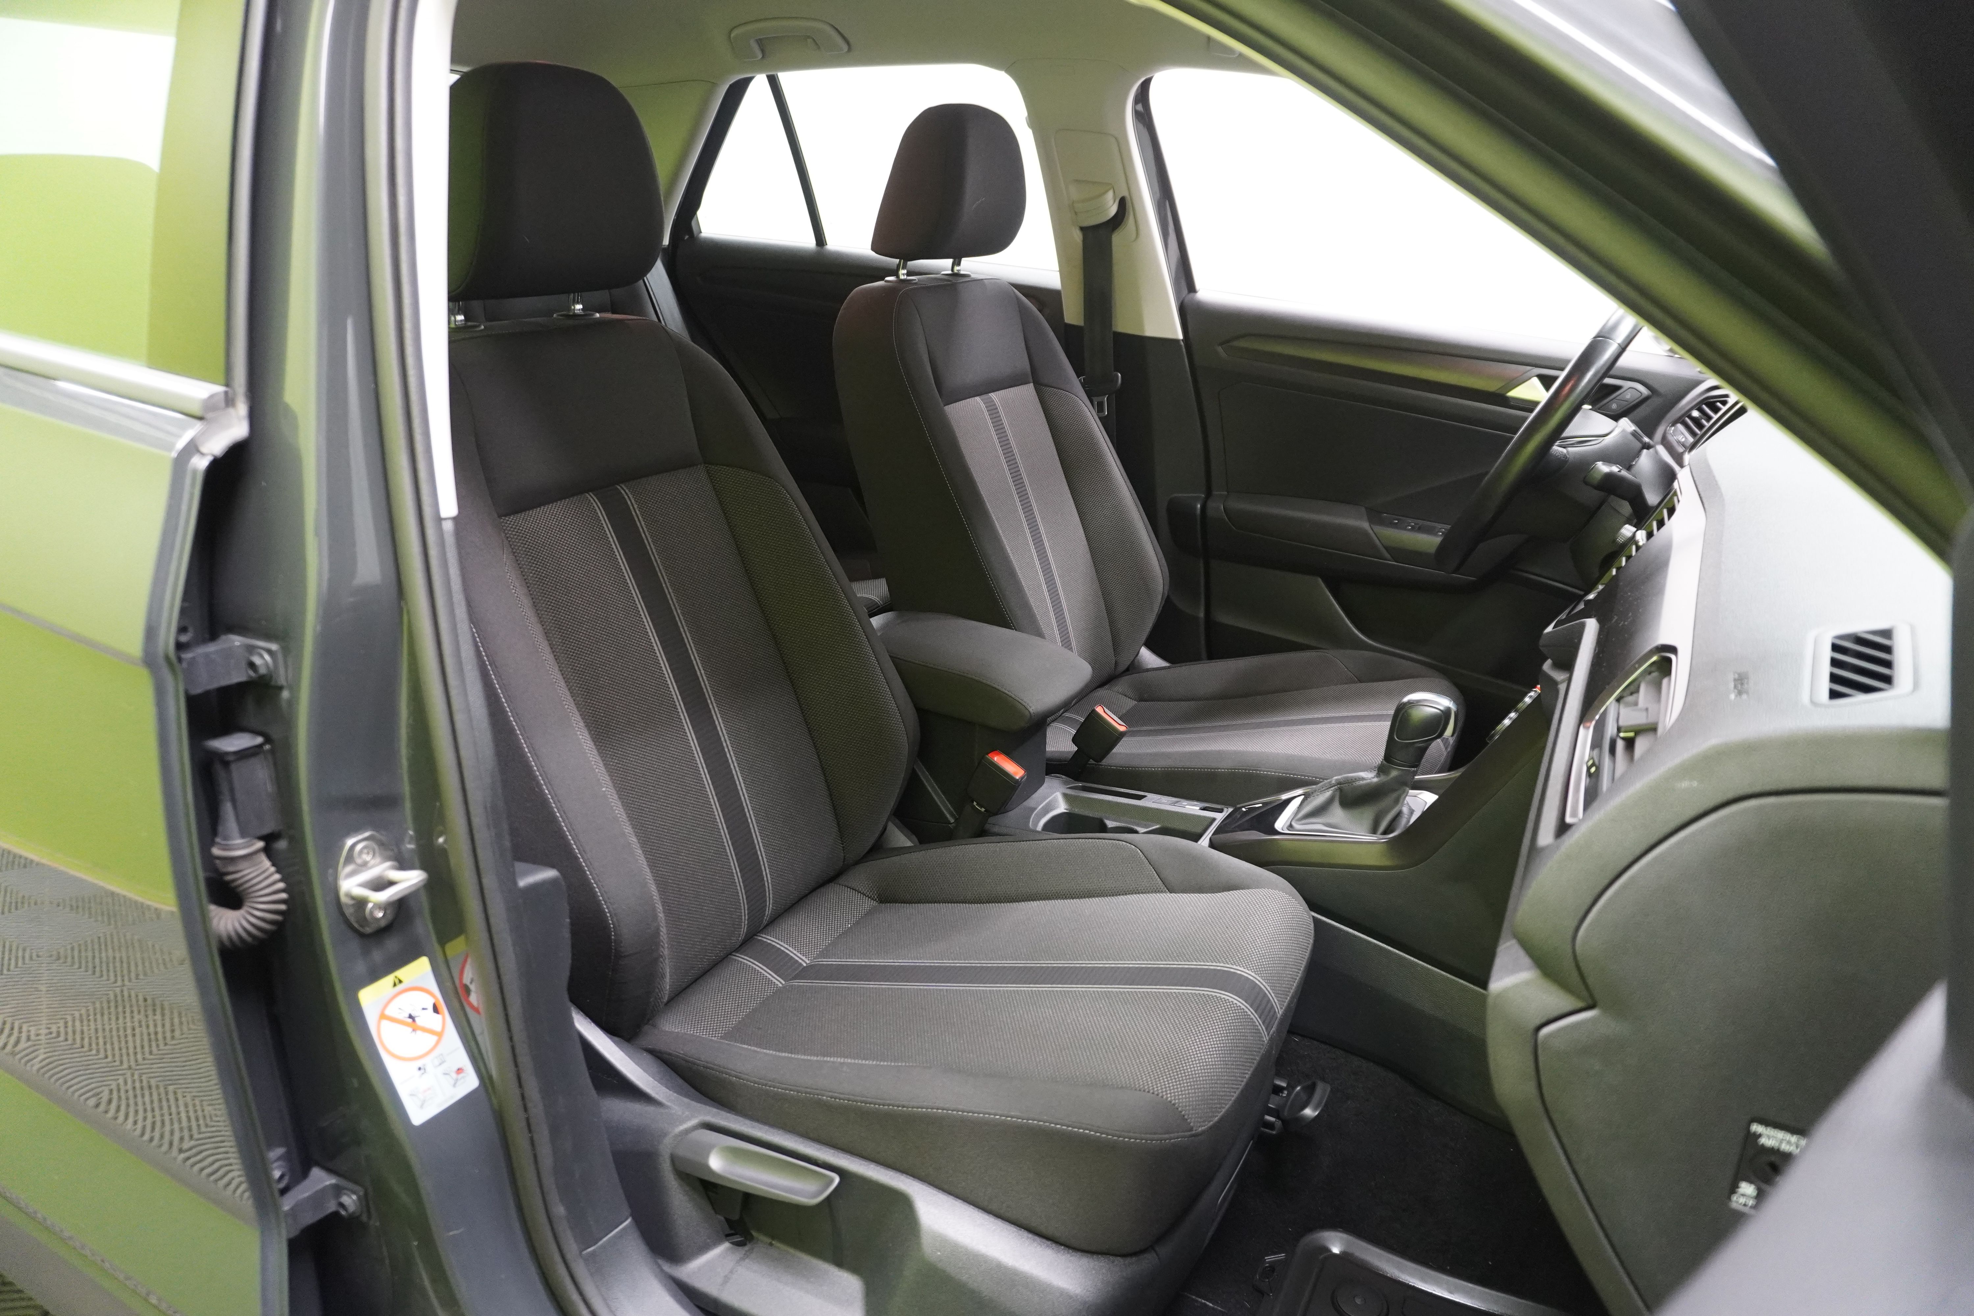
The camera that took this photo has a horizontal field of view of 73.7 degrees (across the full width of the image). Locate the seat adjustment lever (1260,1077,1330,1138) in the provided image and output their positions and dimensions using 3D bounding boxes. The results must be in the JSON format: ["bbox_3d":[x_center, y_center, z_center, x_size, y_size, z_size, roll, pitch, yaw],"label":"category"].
[{"bbox_3d":[0.253,0.376,1.101,0.080,0.035,0.075,11,22,27],"label":"seat adjustment lever"}]

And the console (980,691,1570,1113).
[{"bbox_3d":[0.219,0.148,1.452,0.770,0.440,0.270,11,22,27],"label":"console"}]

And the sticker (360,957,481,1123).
[{"bbox_3d":[-0.386,0.260,0.895,0.002,0.095,0.055,-14,9,33],"label":"sticker"}]

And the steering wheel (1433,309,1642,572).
[{"bbox_3d":[0.651,-0.240,1.501,0.090,0.365,0.370,37,31,14],"label":"steering wheel"}]

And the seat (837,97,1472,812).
[{"bbox_3d":[0.246,-0.205,1.756,0.820,1.000,0.540,11,22,27],"label":"seat"}]

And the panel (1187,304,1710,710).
[{"bbox_3d":[0.678,-0.175,1.931,0.880,0.650,0.120,11,22,27],"label":"panel"}]

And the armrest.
[{"bbox_3d":[-0.038,0.009,1.553,0.310,0.075,0.150,11,22,27],"label":"armrest"}]

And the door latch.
[{"bbox_3d":[-0.392,0.145,0.851,0.045,0.073,0.043,11,22,27],"label":"door latch"}]

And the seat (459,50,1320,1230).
[{"bbox_3d":[-0.117,0.002,1.175,0.820,1.000,0.540,11,22,27],"label":"seat"}]

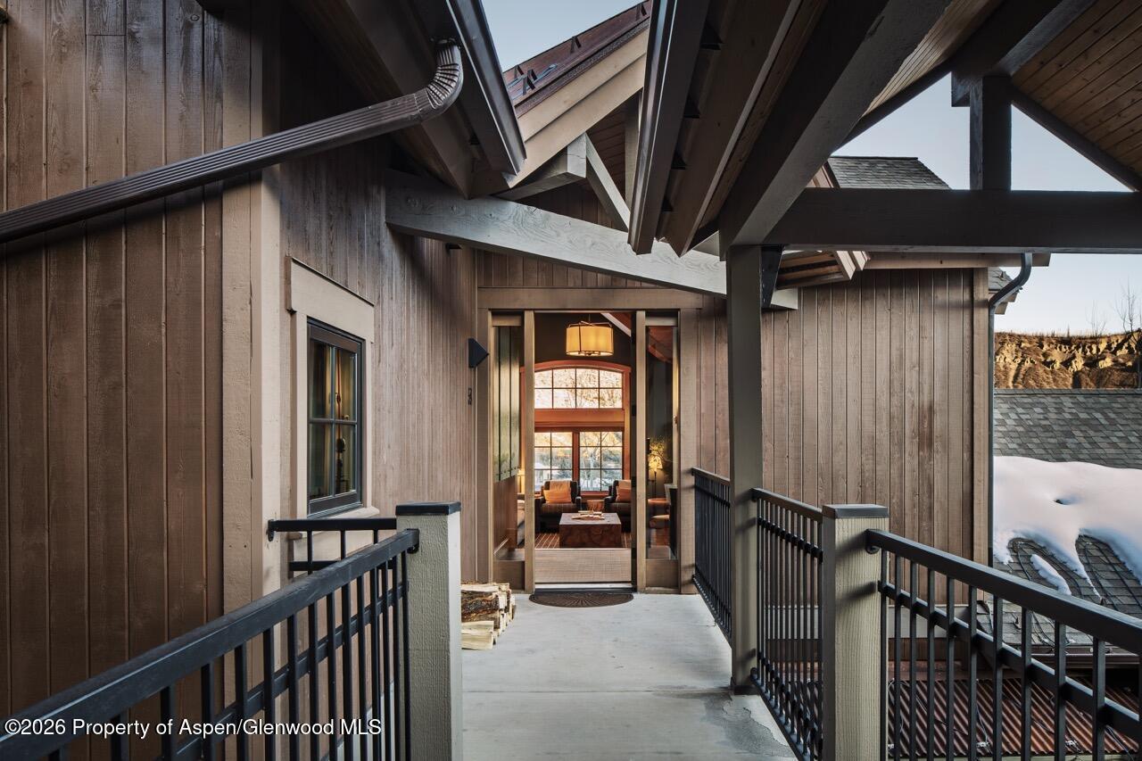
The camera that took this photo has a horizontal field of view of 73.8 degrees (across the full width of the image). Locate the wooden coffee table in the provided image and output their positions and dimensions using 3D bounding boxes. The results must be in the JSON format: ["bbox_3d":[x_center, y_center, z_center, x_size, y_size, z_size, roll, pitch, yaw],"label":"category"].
[{"bbox_3d":[0.295,2.240,11.200,0.860,0.430,1.350,0,-2,2],"label":"wooden coffee table"}]

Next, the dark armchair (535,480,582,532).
[{"bbox_3d":[-0.195,2.180,13.300,0.800,0.870,0.850,0,-2,1],"label":"dark armchair"}]

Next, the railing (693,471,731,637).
[{"bbox_3d":[1.015,1.151,5.360,0.060,0.940,2.360,0,-3,3],"label":"railing"}]

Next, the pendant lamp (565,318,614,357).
[{"bbox_3d":[0.216,-0.474,8.700,0.540,0.400,0.540,0,-2,0],"label":"pendant lamp"}]

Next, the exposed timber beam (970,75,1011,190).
[{"bbox_3d":[2.240,-1.304,4.070,0.148,0.620,0.145,0,0,0],"label":"exposed timber beam"}]

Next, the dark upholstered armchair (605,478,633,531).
[{"bbox_3d":[1.000,2.180,13.300,0.790,0.870,0.850,0,-2,7],"label":"dark upholstered armchair"}]

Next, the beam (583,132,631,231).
[{"bbox_3d":[0.203,-1.331,5.116,0.104,0.764,0.103,-2,42,46],"label":"beam"}]

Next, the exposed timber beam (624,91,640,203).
[{"bbox_3d":[0.481,-1.547,5.398,0.140,1.080,0.140,0,0,-43],"label":"exposed timber beam"}]

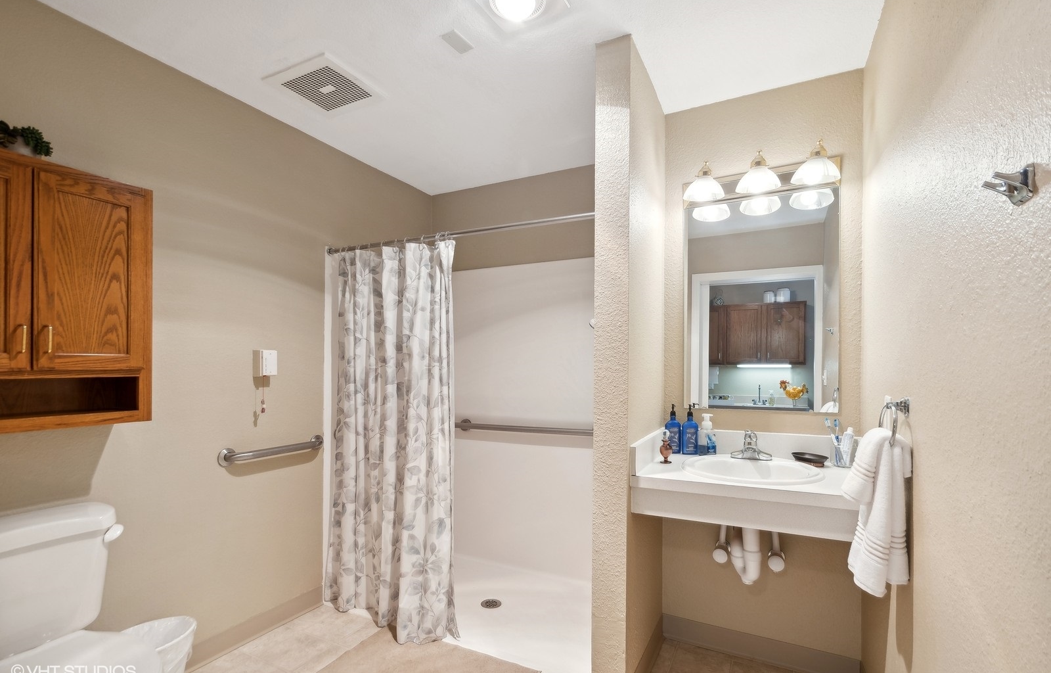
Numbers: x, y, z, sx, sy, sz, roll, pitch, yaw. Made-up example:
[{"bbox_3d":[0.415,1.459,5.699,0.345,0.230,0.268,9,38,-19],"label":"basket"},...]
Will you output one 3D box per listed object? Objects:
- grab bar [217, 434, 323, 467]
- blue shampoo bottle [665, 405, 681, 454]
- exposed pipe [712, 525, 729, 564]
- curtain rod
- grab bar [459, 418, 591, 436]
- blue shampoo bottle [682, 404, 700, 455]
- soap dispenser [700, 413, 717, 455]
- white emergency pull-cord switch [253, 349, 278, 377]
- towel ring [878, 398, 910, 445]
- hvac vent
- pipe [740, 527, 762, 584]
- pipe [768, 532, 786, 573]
[{"bbox_3d":[-1.158,0.530,2.040,0.080,0.080,0.495,-1,-3,29],"label":"grab bar"},{"bbox_3d":[0.660,0.415,1.957,0.065,0.212,0.045,0,-1,12],"label":"blue shampoo bottle"},{"bbox_3d":[0.835,0.888,1.868,0.065,0.155,0.105,0,-1,26],"label":"exposed pipe"},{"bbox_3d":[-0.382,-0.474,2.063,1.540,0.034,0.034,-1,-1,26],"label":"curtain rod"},{"bbox_3d":[-0.018,0.588,2.808,1.000,0.078,0.080,-3,-2,26],"label":"grab bar"},{"bbox_3d":[0.726,0.409,1.919,0.065,0.212,0.045,0,-1,16],"label":"blue shampoo bottle"},{"bbox_3d":[0.793,0.422,1.900,0.056,0.178,0.050,2,-3,-30],"label":"soap dispenser"},{"bbox_3d":[-1.203,0.124,2.025,0.057,0.116,0.075,-1,-2,29],"label":"white emergency pull-cord switch"},{"bbox_3d":[1.013,0.248,1.210,0.068,0.150,0.140,-1,-3,28],"label":"towel ring"},{"bbox_3d":[-0.851,-1.055,1.897,0.375,0.022,0.345,0,-1,26],"label":"hvac vent"},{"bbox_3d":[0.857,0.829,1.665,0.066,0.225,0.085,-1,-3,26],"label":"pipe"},{"bbox_3d":[1.028,0.877,1.790,0.062,0.180,0.085,-1,-3,26],"label":"pipe"}]

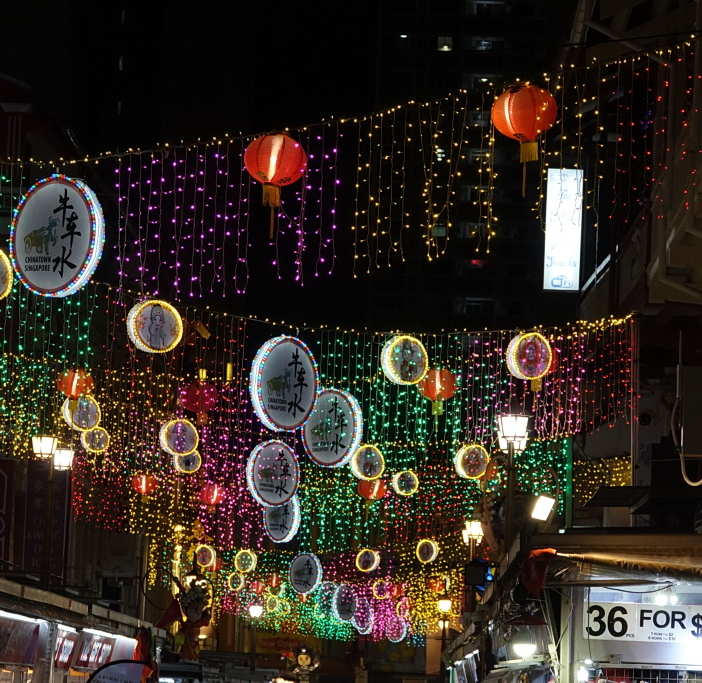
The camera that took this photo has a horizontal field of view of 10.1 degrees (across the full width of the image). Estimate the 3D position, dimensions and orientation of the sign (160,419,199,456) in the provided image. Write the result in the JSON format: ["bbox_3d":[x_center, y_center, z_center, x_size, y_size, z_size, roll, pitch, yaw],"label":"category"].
[{"bbox_3d":[-2.841,1.590,65.500,0.600,0.600,0.170,2,-6,-23],"label":"sign"}]

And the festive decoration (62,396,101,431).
[{"bbox_3d":[-4.055,1.068,59.500,0.540,0.540,0.150,5,-7,-42],"label":"festive decoration"}]

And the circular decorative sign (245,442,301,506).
[{"bbox_3d":[-1.322,2.227,66.600,1.120,1.120,0.140,5,-8,-44],"label":"circular decorative sign"}]

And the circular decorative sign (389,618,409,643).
[{"bbox_3d":[1.599,9.889,136.000,0.960,0.960,0.160,-5,-7,42],"label":"circular decorative sign"}]

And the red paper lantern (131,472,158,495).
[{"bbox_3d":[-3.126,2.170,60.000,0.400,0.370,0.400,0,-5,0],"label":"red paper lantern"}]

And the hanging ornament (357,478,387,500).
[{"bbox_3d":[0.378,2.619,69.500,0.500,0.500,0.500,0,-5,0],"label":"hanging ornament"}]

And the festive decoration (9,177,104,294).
[{"bbox_3d":[-1.978,-0.710,26.600,0.820,0.820,0.110,-3,-7,41],"label":"festive decoration"}]

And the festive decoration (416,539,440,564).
[{"bbox_3d":[1.441,3.960,74.500,0.420,0.420,0.105,-4,-7,39],"label":"festive decoration"}]

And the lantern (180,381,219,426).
[{"bbox_3d":[-1.609,0.653,42.000,0.400,0.470,0.400,0,-5,0],"label":"lantern"}]

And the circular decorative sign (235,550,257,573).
[{"bbox_3d":[-2.606,5.486,98.600,0.540,0.540,0.150,-4,-7,34],"label":"circular decorative sign"}]

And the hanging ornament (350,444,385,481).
[{"bbox_3d":[0.203,1.487,48.600,0.430,0.430,0.120,5,-6,-30],"label":"hanging ornament"}]

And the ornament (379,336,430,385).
[{"bbox_3d":[0.475,0.170,34.800,0.420,0.420,0.110,4,-7,-36],"label":"ornament"}]

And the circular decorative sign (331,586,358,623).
[{"bbox_3d":[-0.219,8.212,123.700,0.140,1.120,1.120,-4,-7,38],"label":"circular decorative sign"}]

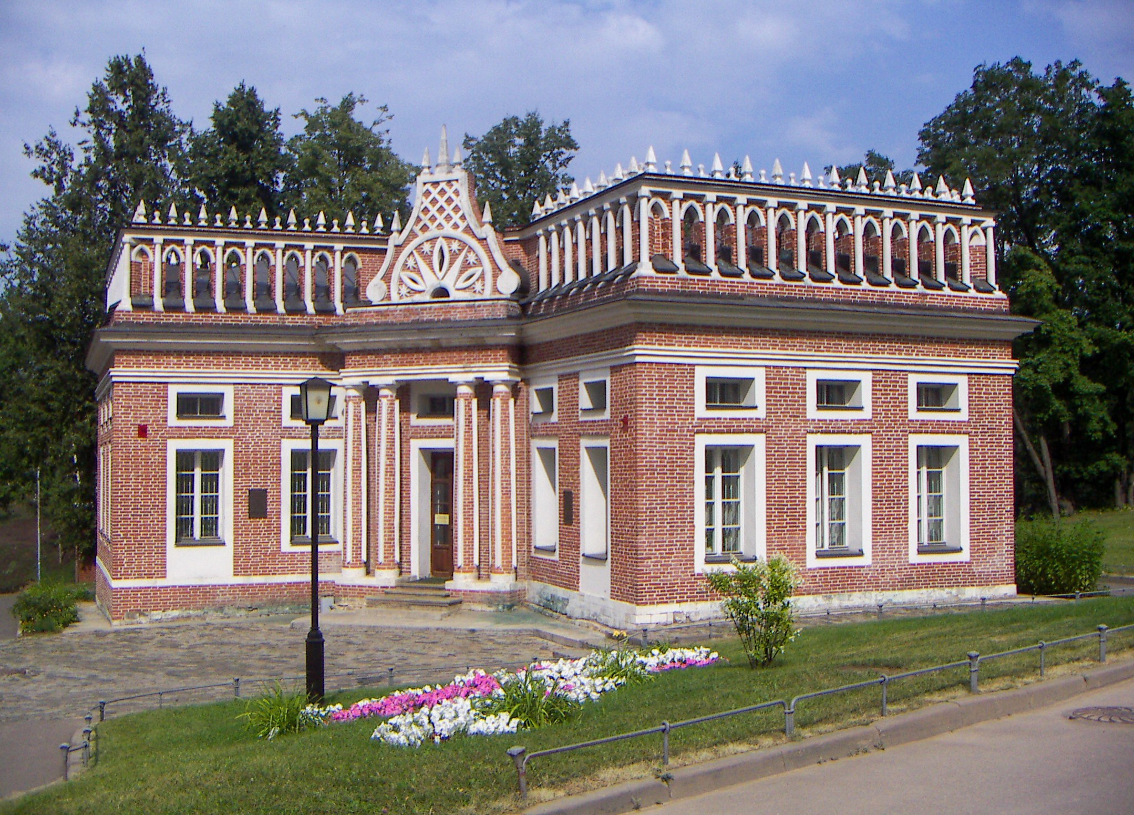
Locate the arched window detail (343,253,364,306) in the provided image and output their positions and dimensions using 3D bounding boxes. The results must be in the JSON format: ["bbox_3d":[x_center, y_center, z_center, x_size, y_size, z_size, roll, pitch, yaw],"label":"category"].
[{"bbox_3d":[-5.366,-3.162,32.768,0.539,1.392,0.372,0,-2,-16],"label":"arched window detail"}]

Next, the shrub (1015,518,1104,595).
[{"bbox_3d":[10.588,3.247,28.500,1.950,1.600,1.600,1,-2,-24],"label":"shrub"}]

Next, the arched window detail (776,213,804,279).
[{"bbox_3d":[4.333,-3.185,25.843,0.496,1.385,0.305,1,-2,-23],"label":"arched window detail"}]

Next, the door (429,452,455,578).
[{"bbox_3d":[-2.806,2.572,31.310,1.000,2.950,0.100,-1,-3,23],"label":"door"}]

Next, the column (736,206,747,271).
[{"bbox_3d":[3.402,-3.286,25.542,0.154,1.311,0.154,1,-2,-23],"label":"column"}]

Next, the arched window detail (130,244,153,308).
[{"bbox_3d":[-9.621,-2.972,29.694,0.507,1.391,0.250,0,-2,-14],"label":"arched window detail"}]

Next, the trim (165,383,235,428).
[{"bbox_3d":[-8.236,-0.040,29.477,1.440,0.977,0.150,0,-2,-14],"label":"trim"}]

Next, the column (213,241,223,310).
[{"bbox_3d":[-7.968,-3.011,29.987,0.220,1.588,0.220,0,-2,-14],"label":"column"}]

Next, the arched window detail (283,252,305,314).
[{"bbox_3d":[-6.535,-2.987,31.380,0.520,1.417,0.280,0,-2,-16],"label":"arched window detail"}]

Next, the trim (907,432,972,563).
[{"bbox_3d":[7.567,1.857,26.717,1.509,2.604,0.196,1,-2,-23],"label":"trim"}]

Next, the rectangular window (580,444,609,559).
[{"bbox_3d":[0.538,1.872,26.437,0.220,2.252,1.150,1,-2,-23],"label":"rectangular window"}]

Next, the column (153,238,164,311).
[{"bbox_3d":[-9.237,-3.000,29.668,0.220,1.652,0.220,0,-2,-14],"label":"column"}]

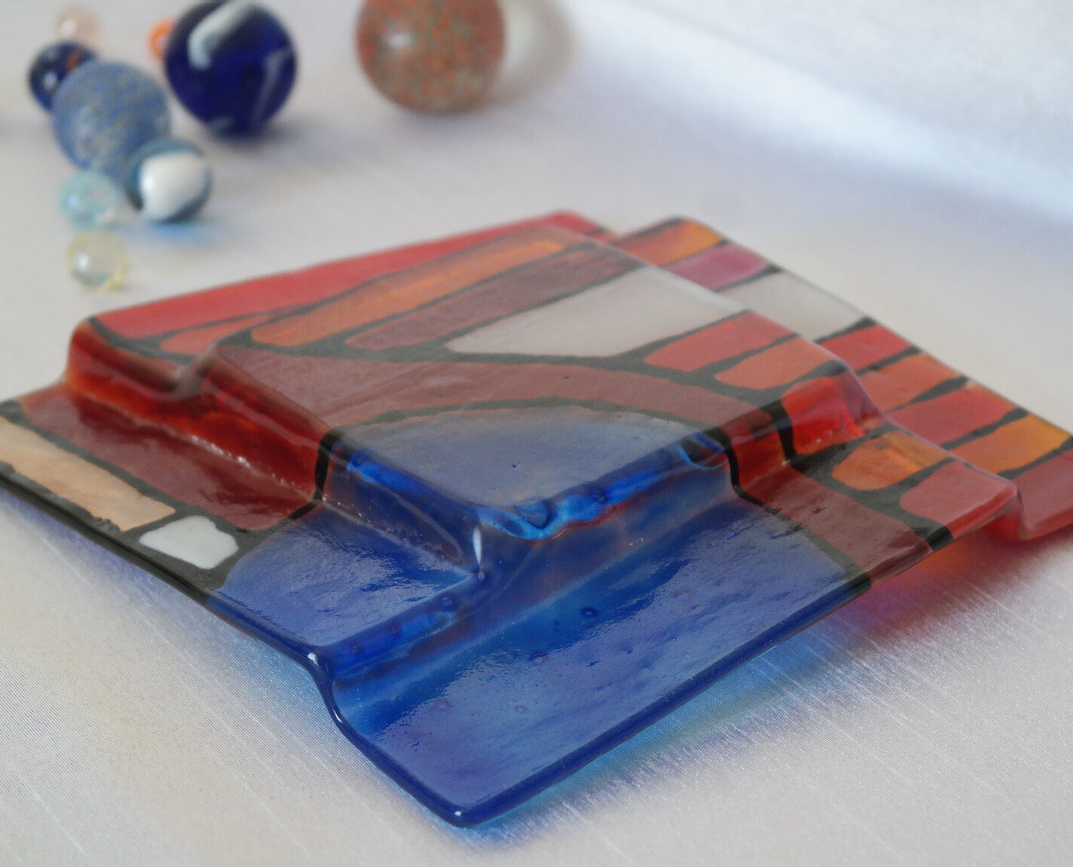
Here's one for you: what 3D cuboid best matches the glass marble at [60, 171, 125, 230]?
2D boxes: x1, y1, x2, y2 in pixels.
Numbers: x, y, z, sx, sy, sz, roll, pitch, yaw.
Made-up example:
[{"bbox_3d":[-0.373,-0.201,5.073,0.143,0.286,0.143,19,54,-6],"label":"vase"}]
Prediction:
[{"bbox_3d":[-0.126,-0.066,0.780,0.017,0.017,0.017,0,28,0],"label":"glass marble"}]

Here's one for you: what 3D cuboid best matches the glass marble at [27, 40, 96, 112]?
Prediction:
[{"bbox_3d":[-0.146,-0.110,0.857,0.022,0.022,0.022,0,28,0],"label":"glass marble"}]

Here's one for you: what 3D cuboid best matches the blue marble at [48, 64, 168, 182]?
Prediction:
[{"bbox_3d":[-0.124,-0.091,0.809,0.035,0.035,0.035,0,28,0],"label":"blue marble"}]

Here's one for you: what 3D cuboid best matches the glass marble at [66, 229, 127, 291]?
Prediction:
[{"bbox_3d":[-0.118,-0.047,0.746,0.016,0.016,0.016,0,28,0],"label":"glass marble"}]

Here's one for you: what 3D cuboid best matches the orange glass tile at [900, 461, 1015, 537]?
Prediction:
[{"bbox_3d":[0.092,0.015,0.615,0.024,0.005,0.017,-27,38,-32],"label":"orange glass tile"}]

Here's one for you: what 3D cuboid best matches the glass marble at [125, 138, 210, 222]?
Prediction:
[{"bbox_3d":[-0.104,-0.071,0.783,0.024,0.024,0.024,0,28,0],"label":"glass marble"}]

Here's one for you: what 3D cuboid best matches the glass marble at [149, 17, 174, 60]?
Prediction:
[{"bbox_3d":[-0.118,-0.127,0.897,0.014,0.014,0.014,0,28,0],"label":"glass marble"}]

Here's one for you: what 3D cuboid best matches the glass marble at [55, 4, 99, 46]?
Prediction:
[{"bbox_3d":[-0.150,-0.133,0.908,0.014,0.014,0.014,0,28,0],"label":"glass marble"}]

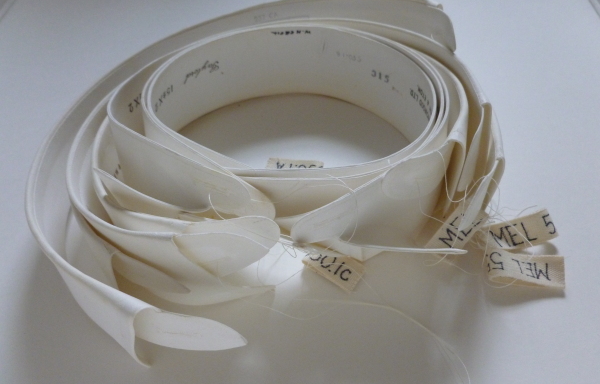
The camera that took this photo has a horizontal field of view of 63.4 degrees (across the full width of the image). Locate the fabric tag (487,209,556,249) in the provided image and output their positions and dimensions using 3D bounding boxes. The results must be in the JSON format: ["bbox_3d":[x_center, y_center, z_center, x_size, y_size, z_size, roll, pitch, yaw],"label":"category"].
[{"bbox_3d":[0.113,0.019,0.248,0.037,0.007,0.015,-14,53,-11],"label":"fabric tag"}]

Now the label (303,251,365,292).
[{"bbox_3d":[0.016,0.036,0.239,0.030,0.005,0.015,28,56,21],"label":"label"}]

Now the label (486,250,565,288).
[{"bbox_3d":[0.110,0.036,0.235,0.037,0.007,0.015,6,52,4],"label":"label"}]

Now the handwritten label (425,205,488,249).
[{"bbox_3d":[0.082,0.018,0.249,0.015,0.005,0.034,35,59,25],"label":"handwritten label"}]

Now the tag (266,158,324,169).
[{"bbox_3d":[-0.003,-0.013,0.279,0.032,0.003,0.015,4,51,3],"label":"tag"}]

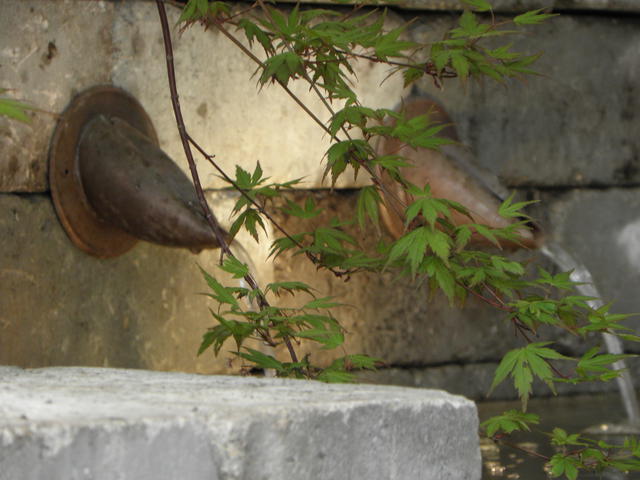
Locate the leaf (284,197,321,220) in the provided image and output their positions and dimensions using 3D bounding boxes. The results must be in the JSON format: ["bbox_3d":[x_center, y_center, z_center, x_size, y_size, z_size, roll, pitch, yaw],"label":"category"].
[{"bbox_3d":[-0.016,-0.031,4.750,0.036,0.021,0.028,0,1,0],"label":"leaf"}]

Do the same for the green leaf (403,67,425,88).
[{"bbox_3d":[0.087,-0.151,4.600,0.020,0.020,0.020,0,1,0],"label":"green leaf"}]

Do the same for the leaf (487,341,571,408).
[{"bbox_3d":[0.192,0.124,4.550,0.075,0.061,0.030,0,1,0],"label":"leaf"}]

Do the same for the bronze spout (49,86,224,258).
[{"bbox_3d":[-0.163,-0.068,5.054,0.148,0.177,0.177,1,2,38],"label":"bronze spout"}]

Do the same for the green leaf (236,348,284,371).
[{"bbox_3d":[-0.055,0.111,4.600,0.045,0.020,0.032,0,1,0],"label":"green leaf"}]

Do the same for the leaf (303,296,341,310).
[{"bbox_3d":[0.002,0.059,4.600,0.037,0.013,0.032,0,1,0],"label":"leaf"}]

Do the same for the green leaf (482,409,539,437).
[{"bbox_3d":[0.172,0.166,4.500,0.053,0.025,0.040,0,1,0],"label":"green leaf"}]

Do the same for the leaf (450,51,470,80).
[{"bbox_3d":[0.130,-0.162,4.600,0.019,0.028,0.018,0,1,0],"label":"leaf"}]

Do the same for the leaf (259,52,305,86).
[{"bbox_3d":[-0.035,-0.157,4.550,0.042,0.031,0.033,0,1,0],"label":"leaf"}]

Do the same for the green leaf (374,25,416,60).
[{"bbox_3d":[0.070,-0.183,4.600,0.039,0.033,0.028,0,1,0],"label":"green leaf"}]

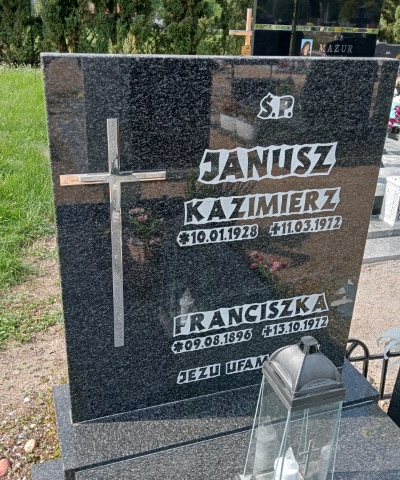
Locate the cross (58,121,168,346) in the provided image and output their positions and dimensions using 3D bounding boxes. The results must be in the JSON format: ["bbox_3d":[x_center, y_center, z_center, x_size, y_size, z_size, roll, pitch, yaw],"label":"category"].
[{"bbox_3d":[-0.165,0.010,1.040,0.203,0.498,0.013,-6,24,-17],"label":"cross"}]

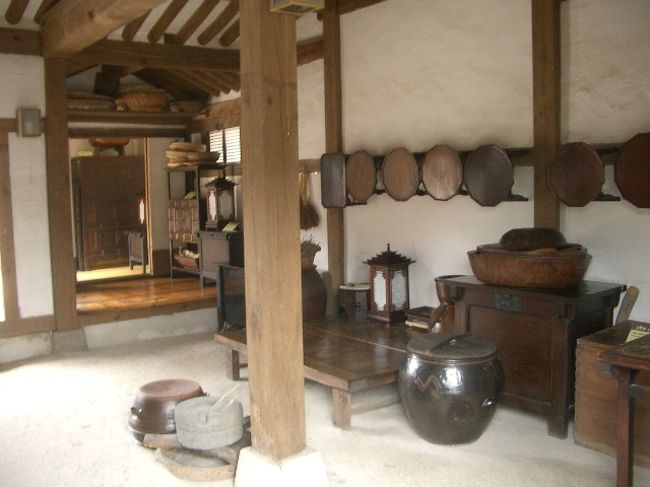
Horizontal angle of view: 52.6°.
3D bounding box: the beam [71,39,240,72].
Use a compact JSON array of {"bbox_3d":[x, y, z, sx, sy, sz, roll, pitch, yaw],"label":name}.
[{"bbox_3d":[-1.537,-1.867,6.591,2.146,0.303,0.222,-5,6,-38],"label":"beam"}]

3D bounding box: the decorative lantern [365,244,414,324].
[{"bbox_3d":[0.570,0.341,5.809,0.317,0.671,0.317,-5,6,-38],"label":"decorative lantern"}]

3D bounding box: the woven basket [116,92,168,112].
[{"bbox_3d":[-2.431,-1.806,8.508,0.622,0.244,0.592,-5,6,-38],"label":"woven basket"}]

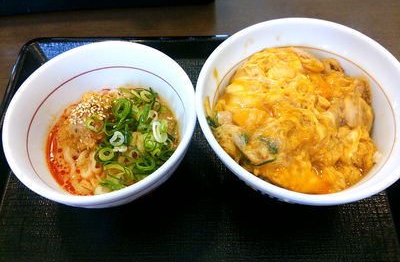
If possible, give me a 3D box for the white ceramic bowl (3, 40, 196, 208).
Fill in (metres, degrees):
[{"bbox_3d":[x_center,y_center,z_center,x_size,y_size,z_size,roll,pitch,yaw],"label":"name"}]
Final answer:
[{"bbox_3d":[-0.073,0.005,0.289,0.142,0.075,0.142,-1,60,1],"label":"white ceramic bowl"}]

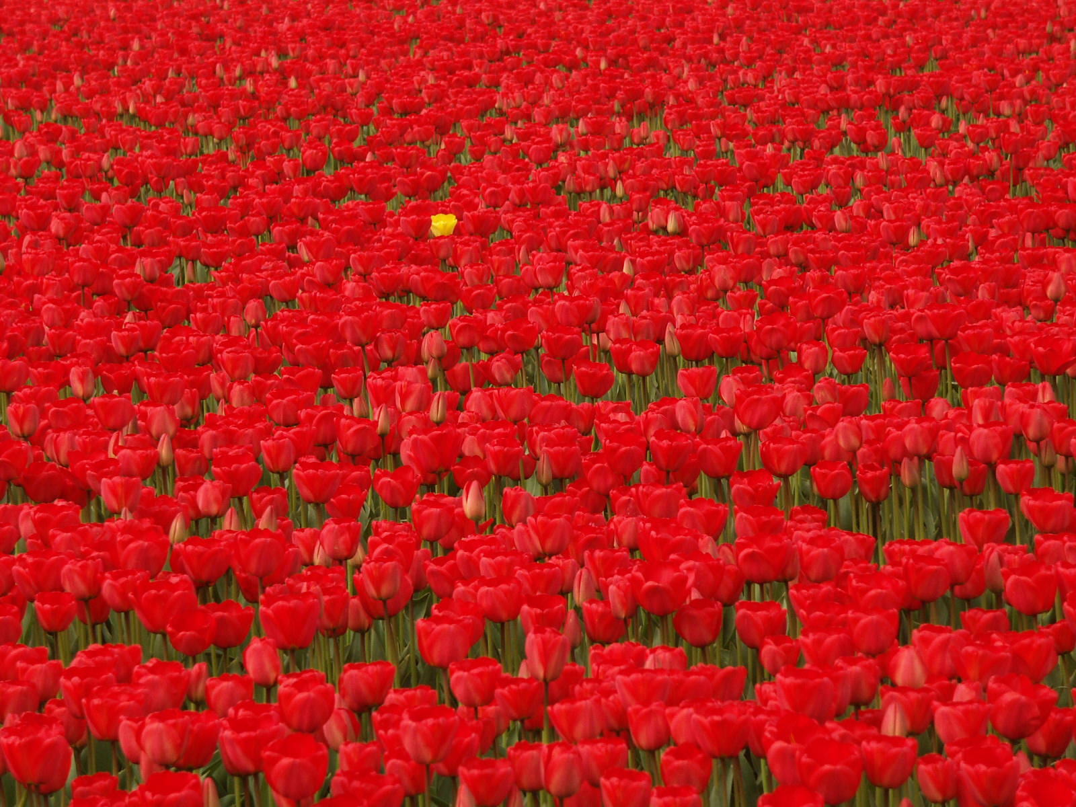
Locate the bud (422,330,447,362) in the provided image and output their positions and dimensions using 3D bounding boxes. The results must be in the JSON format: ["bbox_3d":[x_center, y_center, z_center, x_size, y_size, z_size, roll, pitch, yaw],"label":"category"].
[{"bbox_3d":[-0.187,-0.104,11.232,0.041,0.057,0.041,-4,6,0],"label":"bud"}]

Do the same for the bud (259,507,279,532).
[{"bbox_3d":[-0.412,0.183,9.449,0.031,0.054,0.031,6,6,0],"label":"bud"}]

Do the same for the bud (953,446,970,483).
[{"bbox_3d":[0.645,0.093,9.422,0.026,0.056,0.026,-1,6,0],"label":"bud"}]

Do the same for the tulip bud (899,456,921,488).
[{"bbox_3d":[0.613,0.114,10.179,0.032,0.054,0.032,-5,6,0],"label":"tulip bud"}]

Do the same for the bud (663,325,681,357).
[{"bbox_3d":[0.246,-0.114,11.321,0.028,0.061,0.028,-10,6,0],"label":"bud"}]

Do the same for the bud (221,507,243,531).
[{"bbox_3d":[-0.447,0.179,9.030,0.028,0.057,0.028,0,6,0],"label":"bud"}]

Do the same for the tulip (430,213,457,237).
[{"bbox_3d":[-0.213,-0.401,13.967,0.061,0.053,0.061,0,6,0],"label":"tulip"}]

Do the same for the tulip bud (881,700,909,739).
[{"bbox_3d":[0.434,0.390,7.521,0.034,0.052,0.034,0,6,0],"label":"tulip bud"}]

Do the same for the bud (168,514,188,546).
[{"bbox_3d":[-0.545,0.191,9.379,0.027,0.050,0.027,12,6,0],"label":"bud"}]

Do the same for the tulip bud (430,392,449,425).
[{"bbox_3d":[-0.177,0.008,11.078,0.031,0.060,0.031,3,6,0],"label":"tulip bud"}]

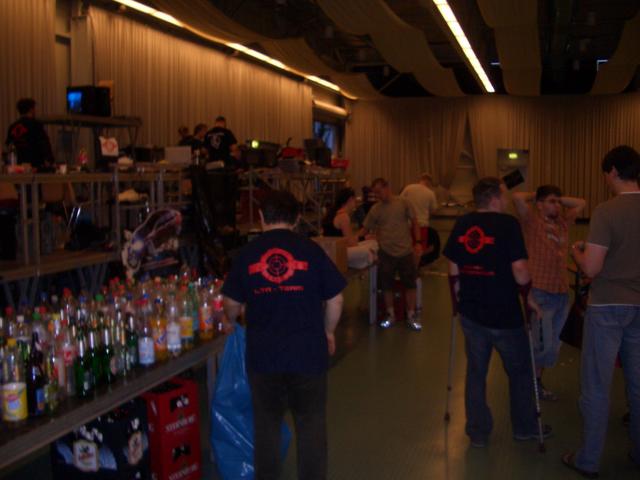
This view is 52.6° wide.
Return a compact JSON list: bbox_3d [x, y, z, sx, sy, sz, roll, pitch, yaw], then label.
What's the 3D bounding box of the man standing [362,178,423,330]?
[{"bbox_3d":[0.846,0.136,7.517,0.600,1.720,0.480,3,6,32],"label":"man standing"}]

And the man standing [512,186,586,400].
[{"bbox_3d":[1.791,0.391,5.053,0.560,1.660,0.380,1,5,10],"label":"man standing"}]

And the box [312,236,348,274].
[{"bbox_3d":[0.043,0.157,6.747,0.380,0.370,0.380,1,6,18],"label":"box"}]

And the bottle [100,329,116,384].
[{"bbox_3d":[-0.995,0.542,3.038,0.070,0.260,0.070,0,5,0],"label":"bottle"}]

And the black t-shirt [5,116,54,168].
[{"bbox_3d":[-3.185,-1.036,7.130,0.500,0.640,0.320,0,5,6],"label":"black t-shirt"}]

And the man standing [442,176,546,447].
[{"bbox_3d":[1.147,0.447,4.168,0.420,1.720,0.560,-5,7,-44],"label":"man standing"}]

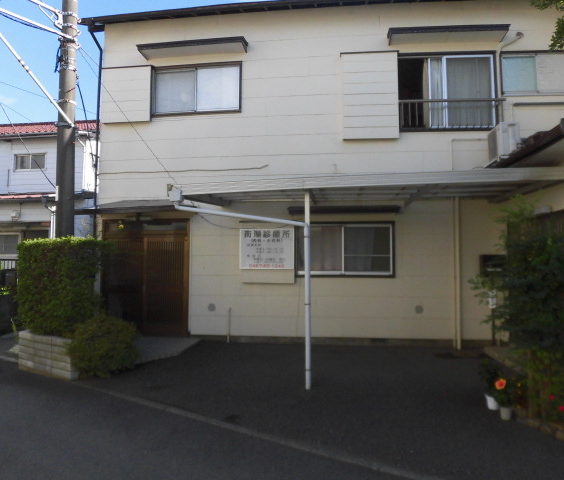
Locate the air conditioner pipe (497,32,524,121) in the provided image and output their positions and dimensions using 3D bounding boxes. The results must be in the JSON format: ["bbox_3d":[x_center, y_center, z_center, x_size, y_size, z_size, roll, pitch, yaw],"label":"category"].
[{"bbox_3d":[3.964,-2.837,7.698,0.460,1.500,0.100,0,-3,6],"label":"air conditioner pipe"}]

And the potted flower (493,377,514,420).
[{"bbox_3d":[2.122,1.518,4.250,0.200,0.412,0.200,0,-3,6],"label":"potted flower"}]

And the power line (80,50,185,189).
[{"bbox_3d":[-2.170,-1.789,6.050,2.327,2.391,0.050,-2,-3,37],"label":"power line"}]

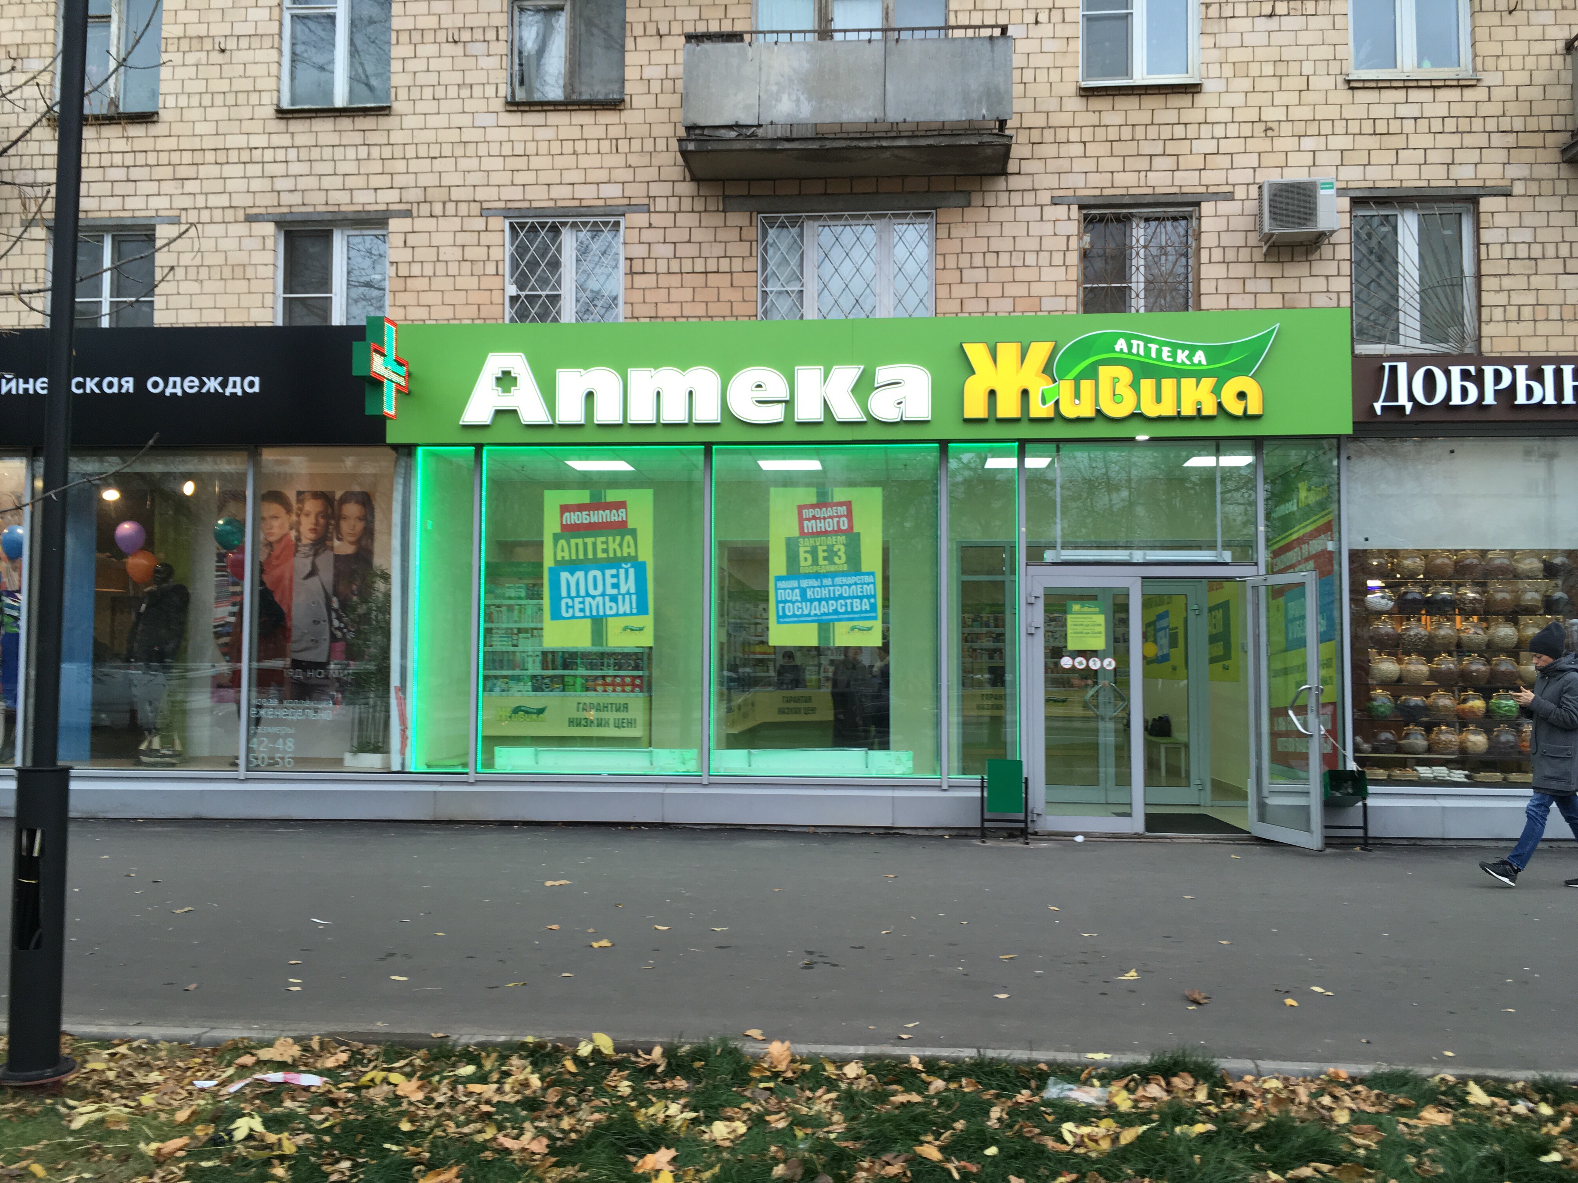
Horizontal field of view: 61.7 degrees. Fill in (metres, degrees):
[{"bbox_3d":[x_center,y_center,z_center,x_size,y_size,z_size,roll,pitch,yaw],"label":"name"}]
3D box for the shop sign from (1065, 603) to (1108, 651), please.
[{"bbox_3d":[2.464,0.291,10.956,0.327,0.409,0.010,0,-3,5],"label":"shop sign"}]

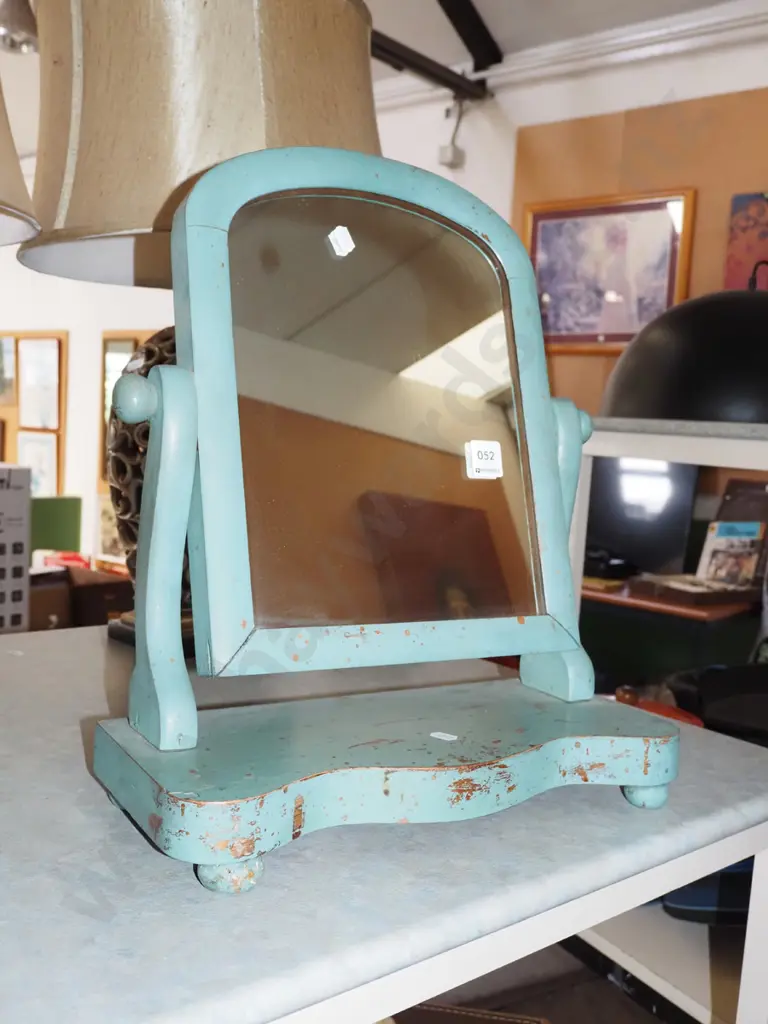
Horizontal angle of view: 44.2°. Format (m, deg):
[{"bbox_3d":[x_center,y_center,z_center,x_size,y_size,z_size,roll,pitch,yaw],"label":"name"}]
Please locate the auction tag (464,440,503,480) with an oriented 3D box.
[{"bbox_3d":[0.094,-0.048,0.870,0.035,0.035,0.002,1,-11,-30],"label":"auction tag"}]

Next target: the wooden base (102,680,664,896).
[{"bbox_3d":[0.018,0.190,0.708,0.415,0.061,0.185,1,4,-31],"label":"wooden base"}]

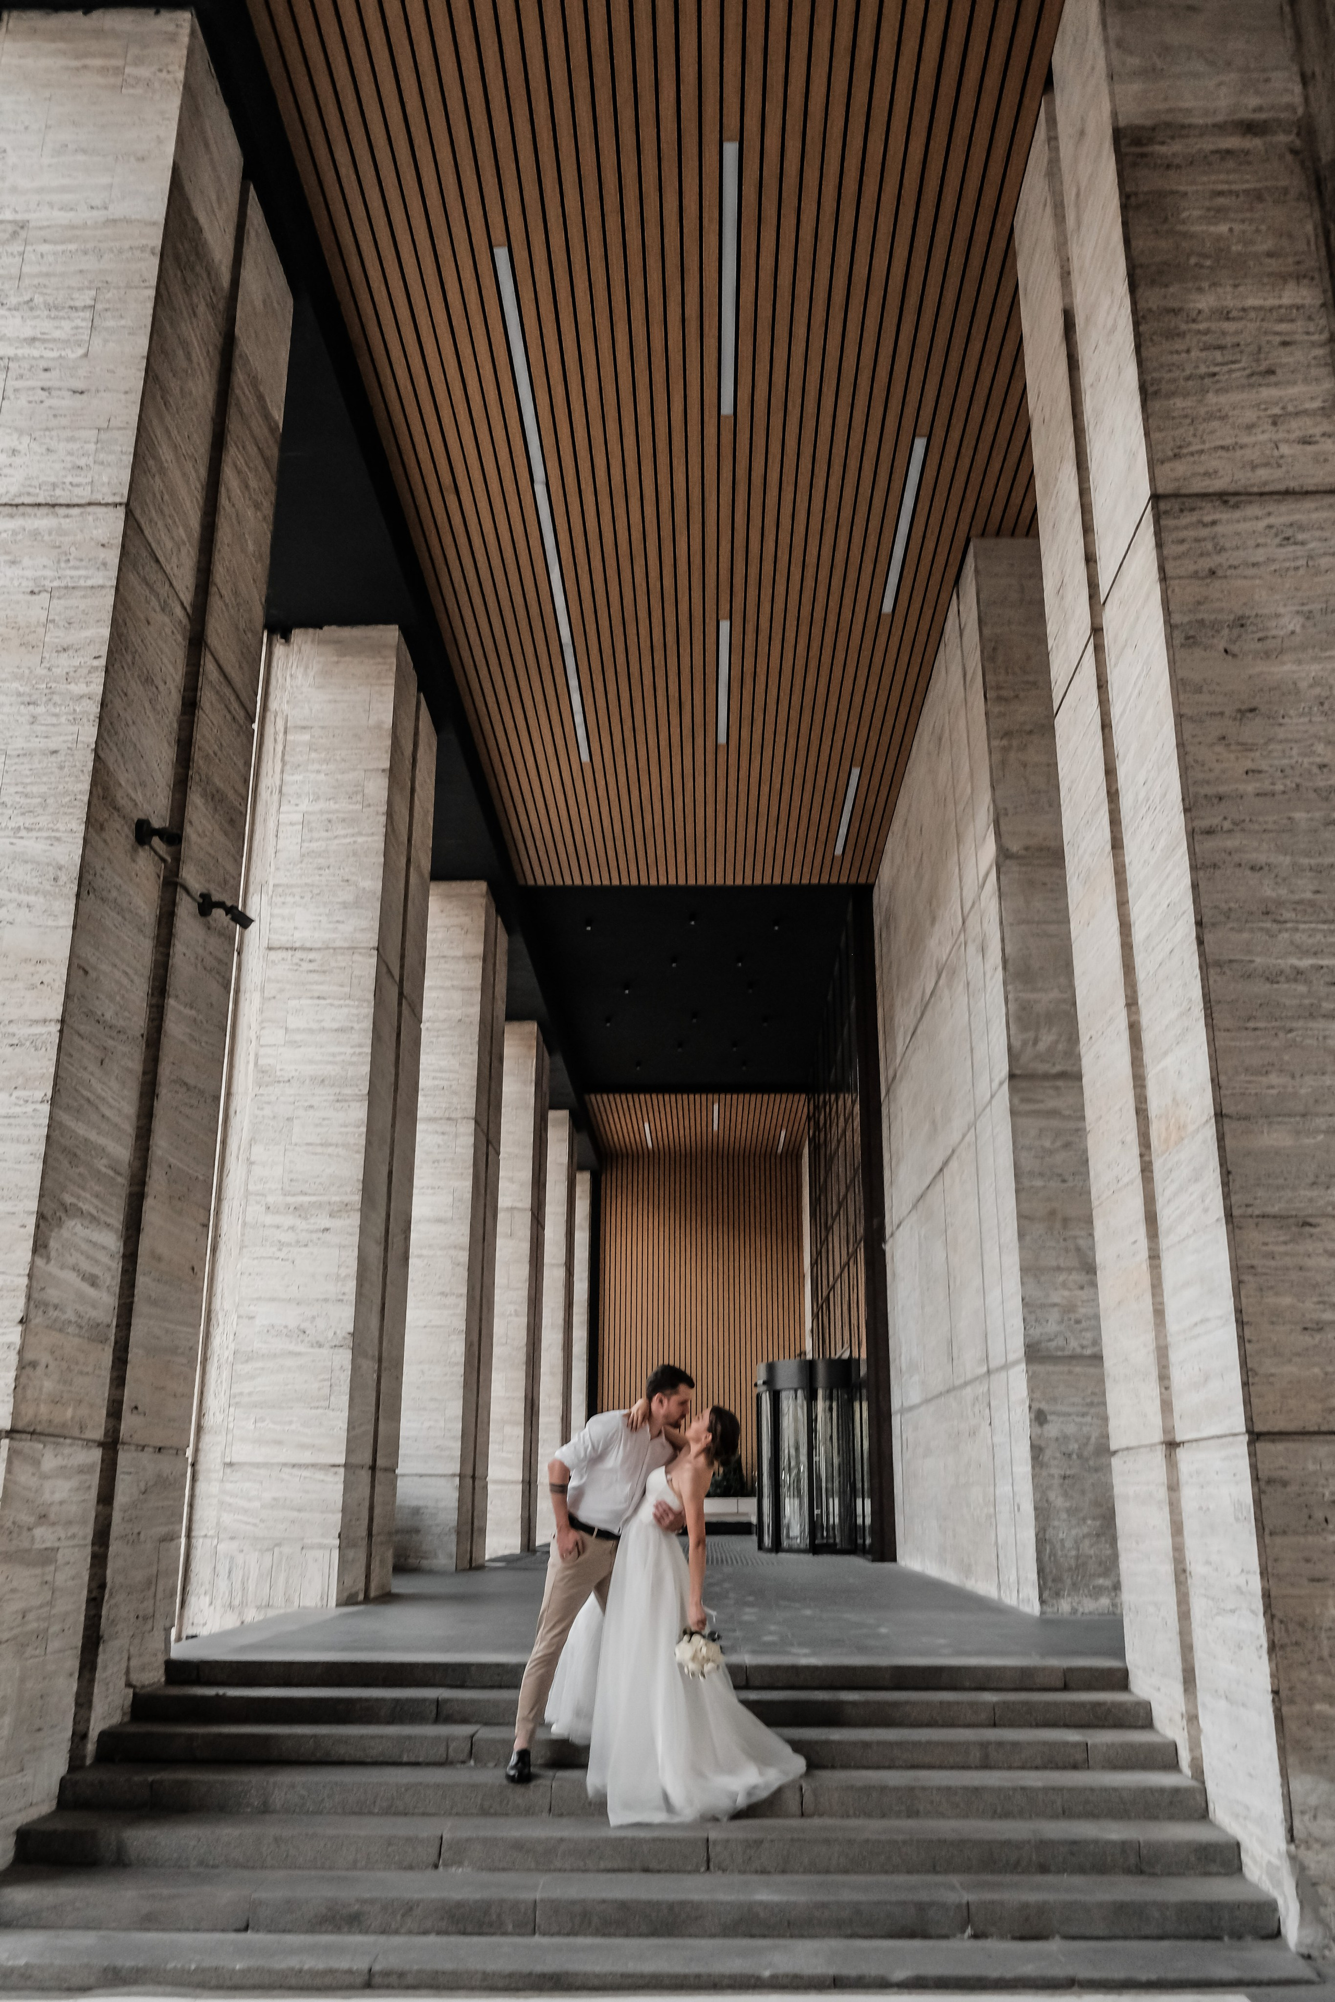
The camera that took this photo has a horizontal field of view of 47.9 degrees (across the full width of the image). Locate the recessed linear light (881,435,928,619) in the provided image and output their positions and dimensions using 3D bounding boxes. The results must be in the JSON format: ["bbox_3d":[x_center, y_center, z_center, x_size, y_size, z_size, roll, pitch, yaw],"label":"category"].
[{"bbox_3d":[2.108,-4.222,13.459,0.100,0.060,2.553,0,-18,1],"label":"recessed linear light"}]

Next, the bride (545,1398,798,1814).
[{"bbox_3d":[0.017,2.592,6.493,1.080,1.620,0.750,3,-19,-9],"label":"bride"}]

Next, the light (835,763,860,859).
[{"bbox_3d":[2.271,-2.387,18.985,0.100,0.060,2.553,0,-18,1],"label":"light"}]

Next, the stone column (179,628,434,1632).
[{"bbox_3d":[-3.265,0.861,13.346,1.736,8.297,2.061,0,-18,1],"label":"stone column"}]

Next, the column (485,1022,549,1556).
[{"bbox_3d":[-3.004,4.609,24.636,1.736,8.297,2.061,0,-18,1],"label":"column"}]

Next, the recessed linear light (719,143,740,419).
[{"bbox_3d":[0.448,-5.112,10.801,0.100,0.060,2.553,0,-18,1],"label":"recessed linear light"}]

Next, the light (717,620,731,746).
[{"bbox_3d":[0.602,-3.377,16.025,0.100,0.060,2.553,0,-18,1],"label":"light"}]

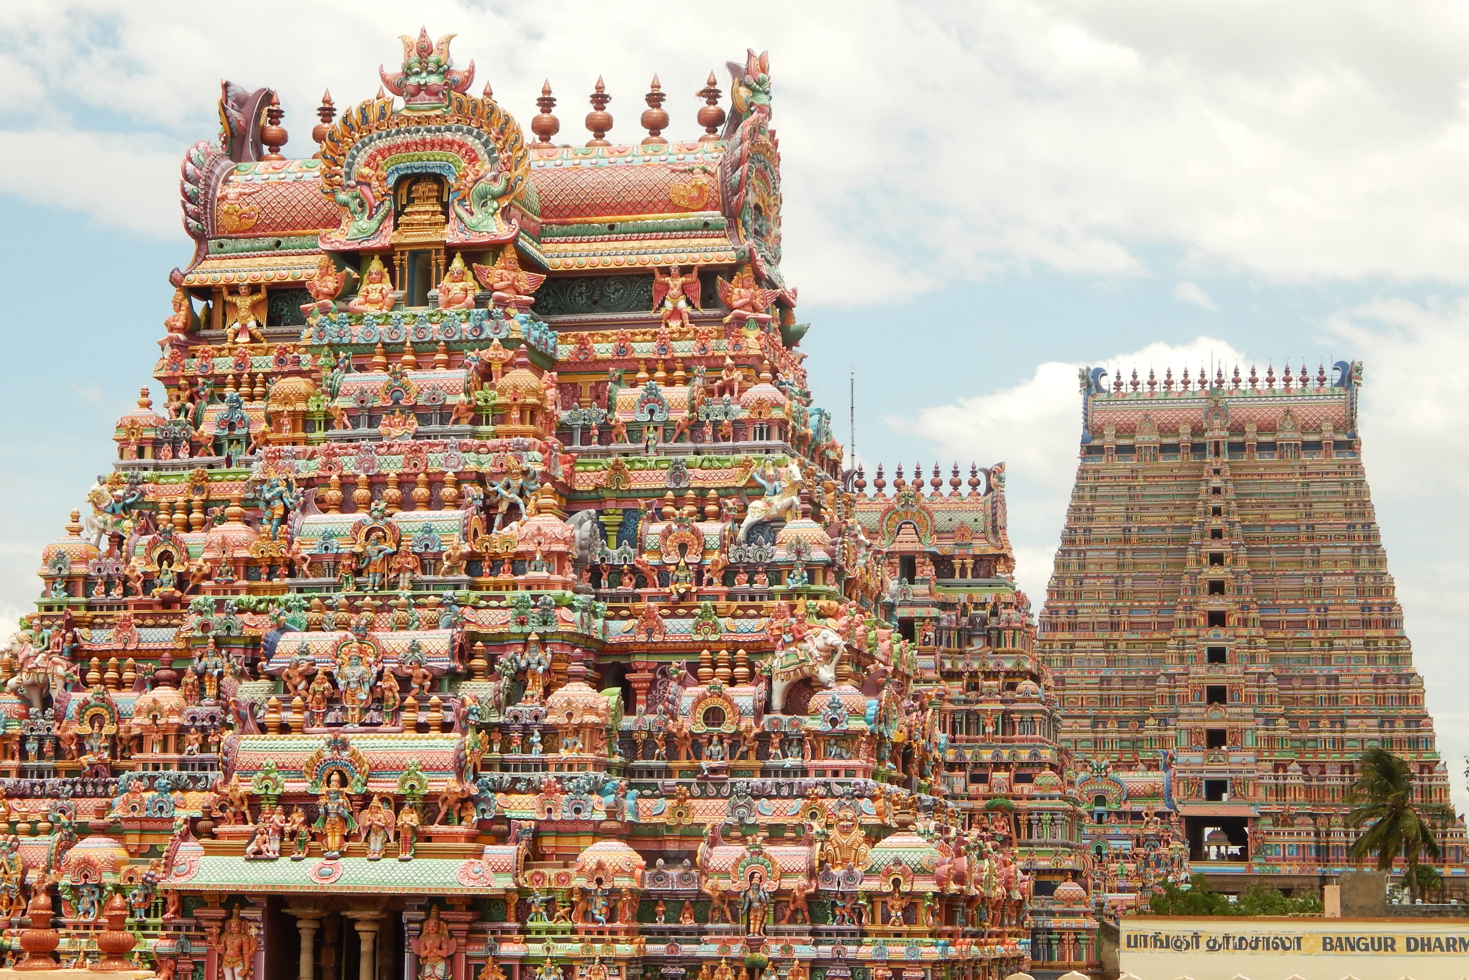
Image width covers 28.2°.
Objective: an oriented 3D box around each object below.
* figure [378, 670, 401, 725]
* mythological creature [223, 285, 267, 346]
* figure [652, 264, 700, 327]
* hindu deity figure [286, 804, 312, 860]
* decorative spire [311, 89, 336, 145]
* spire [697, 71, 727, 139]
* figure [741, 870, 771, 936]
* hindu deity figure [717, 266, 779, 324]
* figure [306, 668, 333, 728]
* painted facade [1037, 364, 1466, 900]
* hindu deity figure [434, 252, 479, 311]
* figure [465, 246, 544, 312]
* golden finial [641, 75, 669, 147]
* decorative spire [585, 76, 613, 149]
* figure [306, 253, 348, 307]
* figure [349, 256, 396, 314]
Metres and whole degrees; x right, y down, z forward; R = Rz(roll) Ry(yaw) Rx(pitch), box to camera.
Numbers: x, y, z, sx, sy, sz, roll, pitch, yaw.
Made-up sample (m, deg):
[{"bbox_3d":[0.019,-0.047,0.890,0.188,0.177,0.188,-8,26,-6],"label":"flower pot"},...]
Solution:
[{"bbox_3d":[-7.050,4.243,59.858,0.472,1.135,0.420,-1,-9,13],"label":"figure"},{"bbox_3d":[-11.357,-4.044,67.857,1.081,1.341,0.600,-1,-9,13],"label":"mythological creature"},{"bbox_3d":[-1.196,-3.976,59.845,0.960,1.247,0.480,-1,-9,13],"label":"figure"},{"bbox_3d":[-8.115,6.382,54.634,0.347,1.028,0.360,-1,-9,13],"label":"hindu deity figure"},{"bbox_3d":[-10.013,-8.972,71.814,0.718,1.731,0.718,-1,-9,11],"label":"decorative spire"},{"bbox_3d":[-0.551,-9.034,68.528,0.699,1.608,0.699,1,-8,0],"label":"spire"},{"bbox_3d":[0.393,7.625,54.040,0.469,1.186,0.380,-1,-9,13],"label":"figure"},{"bbox_3d":[0.297,-4.377,65.334,1.518,1.227,0.800,5,-10,-28],"label":"hindu deity figure"},{"bbox_3d":[-8.773,4.399,61.833,0.541,1.260,0.420,-1,-9,11],"label":"figure"},{"bbox_3d":[51.851,22.063,314.035,51.500,72.000,30.000,-1,-9,11],"label":"painted facade"},{"bbox_3d":[-6.078,-4.617,64.398,1.021,1.231,0.850,-1,-9,13],"label":"hindu deity figure"},{"bbox_3d":[-5.049,-4.678,64.473,1.869,1.344,0.850,5,-10,-28],"label":"figure"},{"bbox_3d":[-1.727,-8.200,63.396,0.596,1.654,0.596,1,-8,0],"label":"golden finial"},{"bbox_3d":[-2.958,-8.225,63.685,0.599,1.635,0.599,1,-8,0],"label":"decorative spire"},{"bbox_3d":[-8.354,-4.301,59.959,0.720,1.134,1.104,6,-10,-32],"label":"figure"},{"bbox_3d":[-7.347,-4.163,59.506,0.912,1.148,0.672,-1,-9,13],"label":"figure"}]

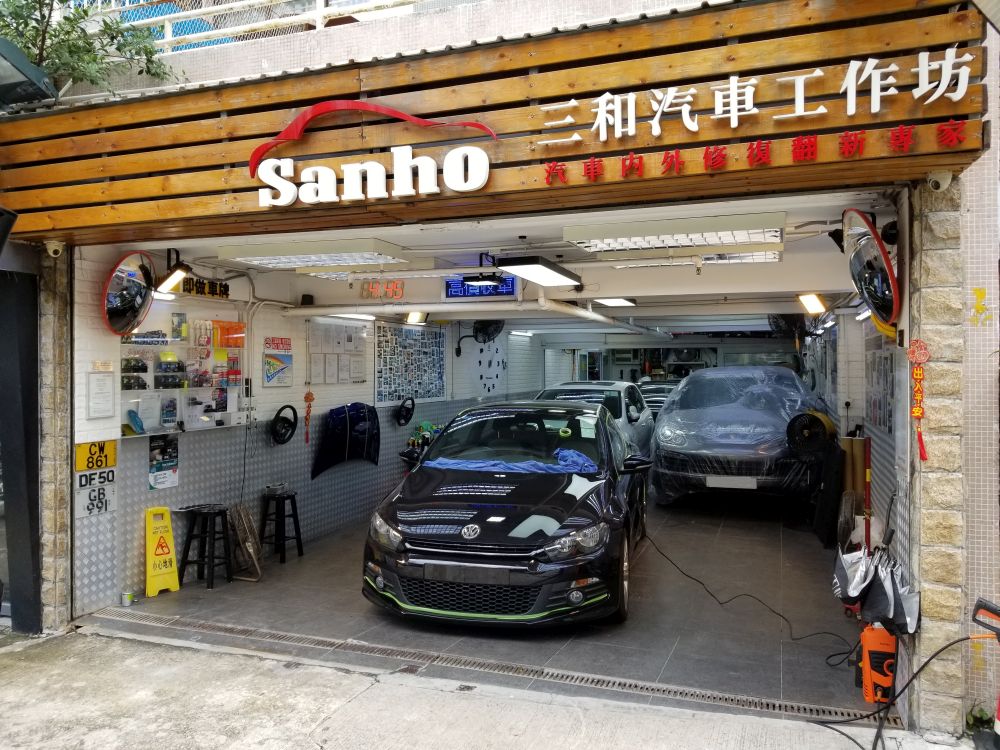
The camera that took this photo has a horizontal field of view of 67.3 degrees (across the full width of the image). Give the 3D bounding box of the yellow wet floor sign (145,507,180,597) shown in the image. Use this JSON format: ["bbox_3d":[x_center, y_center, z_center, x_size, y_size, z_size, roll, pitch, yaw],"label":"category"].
[{"bbox_3d":[-2.543,1.315,5.637,0.060,0.640,0.265,-5,-3,38],"label":"yellow wet floor sign"}]

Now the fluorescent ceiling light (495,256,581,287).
[{"bbox_3d":[0.321,-0.739,5.450,0.297,0.056,1.205,0,1,19],"label":"fluorescent ceiling light"}]

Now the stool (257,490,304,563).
[{"bbox_3d":[-1.960,1.338,6.690,0.310,0.590,0.310,0,1,20],"label":"stool"}]

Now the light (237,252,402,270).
[{"bbox_3d":[-1.295,-0.846,5.325,1.216,0.089,0.562,0,1,19],"label":"light"}]

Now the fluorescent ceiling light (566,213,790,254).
[{"bbox_3d":[1.062,-0.843,4.539,1.233,0.084,0.563,0,1,20],"label":"fluorescent ceiling light"}]

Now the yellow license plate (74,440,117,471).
[{"bbox_3d":[-2.758,0.555,5.134,0.012,0.180,0.325,0,0,21],"label":"yellow license plate"}]

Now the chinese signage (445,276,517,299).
[{"bbox_3d":[-0.167,-0.750,6.439,0.700,0.205,0.060,0,0,21],"label":"chinese signage"}]

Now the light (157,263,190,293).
[{"bbox_3d":[-2.318,-0.702,5.350,0.220,0.080,0.230,-45,3,-4],"label":"light"}]

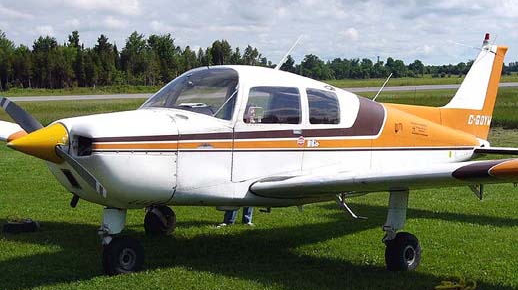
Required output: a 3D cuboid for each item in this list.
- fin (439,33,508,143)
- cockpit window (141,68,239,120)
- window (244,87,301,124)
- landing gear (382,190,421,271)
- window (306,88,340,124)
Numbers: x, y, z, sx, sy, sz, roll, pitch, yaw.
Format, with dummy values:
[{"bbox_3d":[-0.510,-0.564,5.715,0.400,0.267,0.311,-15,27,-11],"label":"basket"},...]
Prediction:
[{"bbox_3d":[2.934,-0.782,13.523,0.150,1.440,1.550,3,4,45],"label":"fin"},{"bbox_3d":[-0.783,-0.497,9.811,1.120,0.530,0.880,3,4,45],"label":"cockpit window"},{"bbox_3d":[0.130,-0.388,9.966,0.870,0.380,0.070,-4,-6,-45],"label":"window"},{"bbox_3d":[1.335,0.813,9.429,0.220,0.790,0.480,3,4,45],"label":"landing gear"},{"bbox_3d":[0.674,-0.407,10.511,0.500,0.375,0.070,-4,-6,-45],"label":"window"}]

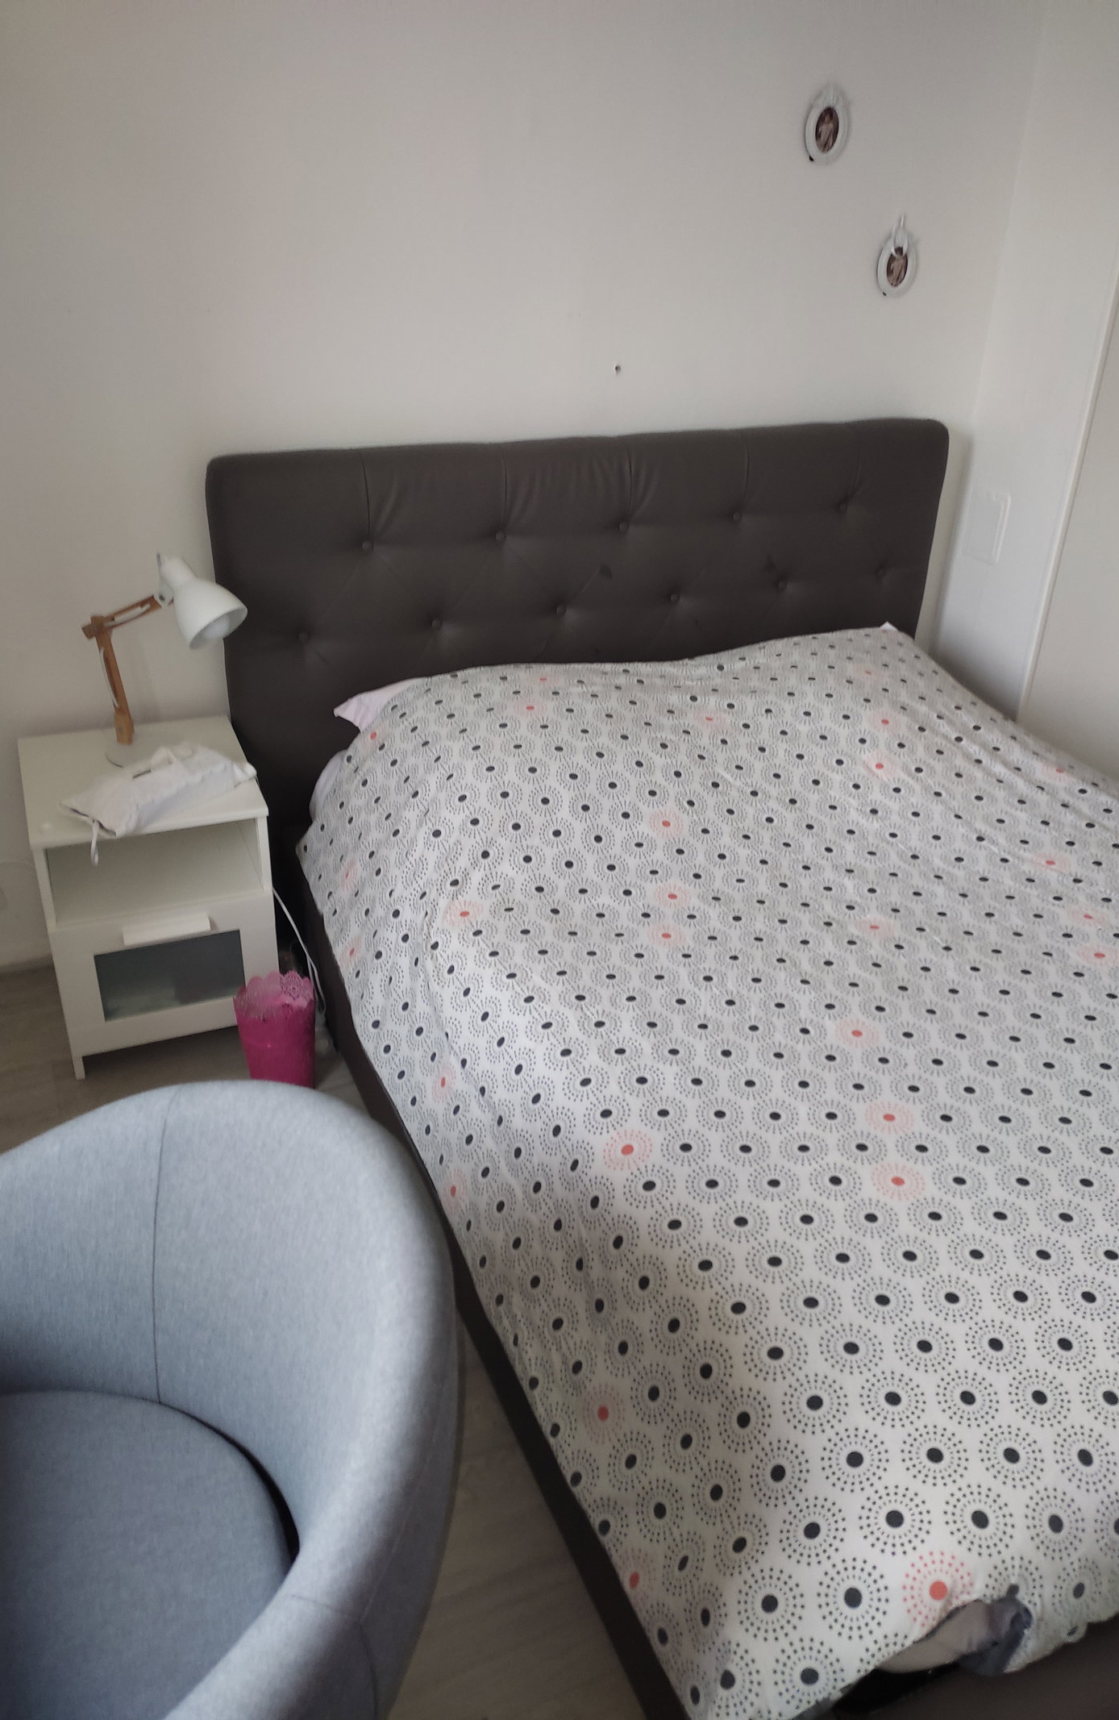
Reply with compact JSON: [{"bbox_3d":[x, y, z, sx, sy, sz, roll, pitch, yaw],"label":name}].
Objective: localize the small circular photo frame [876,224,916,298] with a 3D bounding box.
[{"bbox_3d":[0.730,-1.285,2.781,0.101,0.138,0.018,-11,32,-21],"label":"small circular photo frame"}]

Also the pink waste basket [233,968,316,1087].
[{"bbox_3d":[-0.517,0.340,2.390,0.147,0.220,0.147,-11,32,-21],"label":"pink waste basket"}]

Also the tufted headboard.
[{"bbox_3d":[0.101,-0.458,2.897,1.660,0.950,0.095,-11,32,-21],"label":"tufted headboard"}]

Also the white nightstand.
[{"bbox_3d":[-0.794,0.065,2.536,0.390,0.530,0.410,-10,32,-20],"label":"white nightstand"}]

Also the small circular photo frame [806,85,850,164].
[{"bbox_3d":[0.535,-1.462,2.576,0.104,0.132,0.018,-11,32,-21],"label":"small circular photo frame"}]

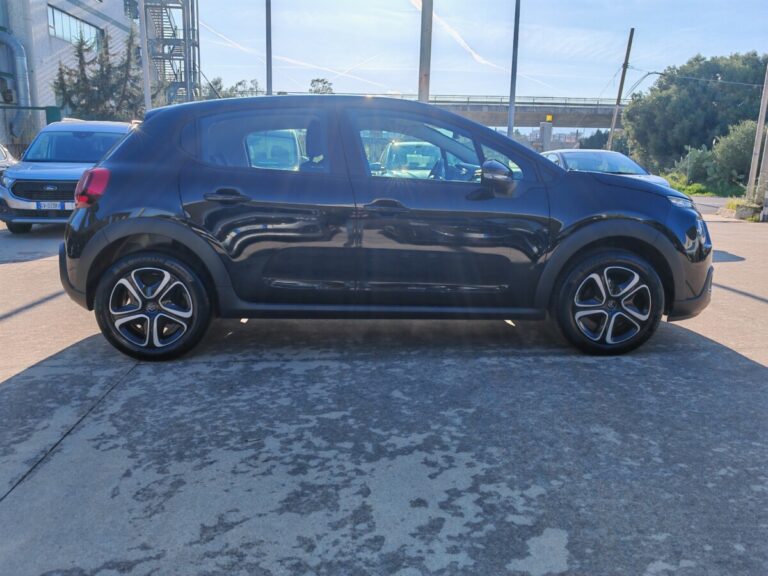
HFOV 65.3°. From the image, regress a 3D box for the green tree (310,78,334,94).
[{"bbox_3d":[-6.565,-16.716,62.977,4.200,10.130,4.200,0,11,-6],"label":"green tree"}]

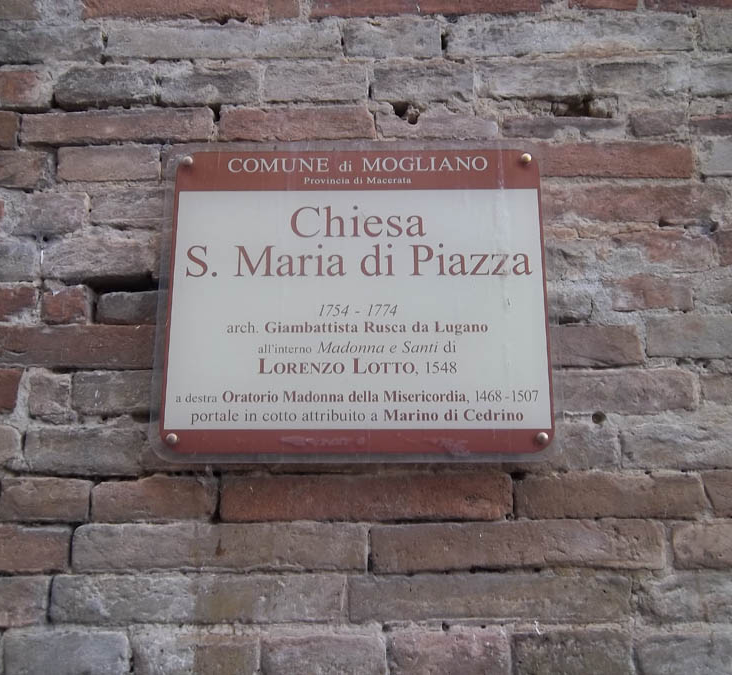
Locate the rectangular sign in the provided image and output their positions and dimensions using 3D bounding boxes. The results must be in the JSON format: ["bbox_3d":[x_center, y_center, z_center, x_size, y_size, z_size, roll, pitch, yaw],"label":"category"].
[{"bbox_3d":[-0.011,-0.047,0.808,0.430,0.361,0.020,0,-13,1],"label":"rectangular sign"}]

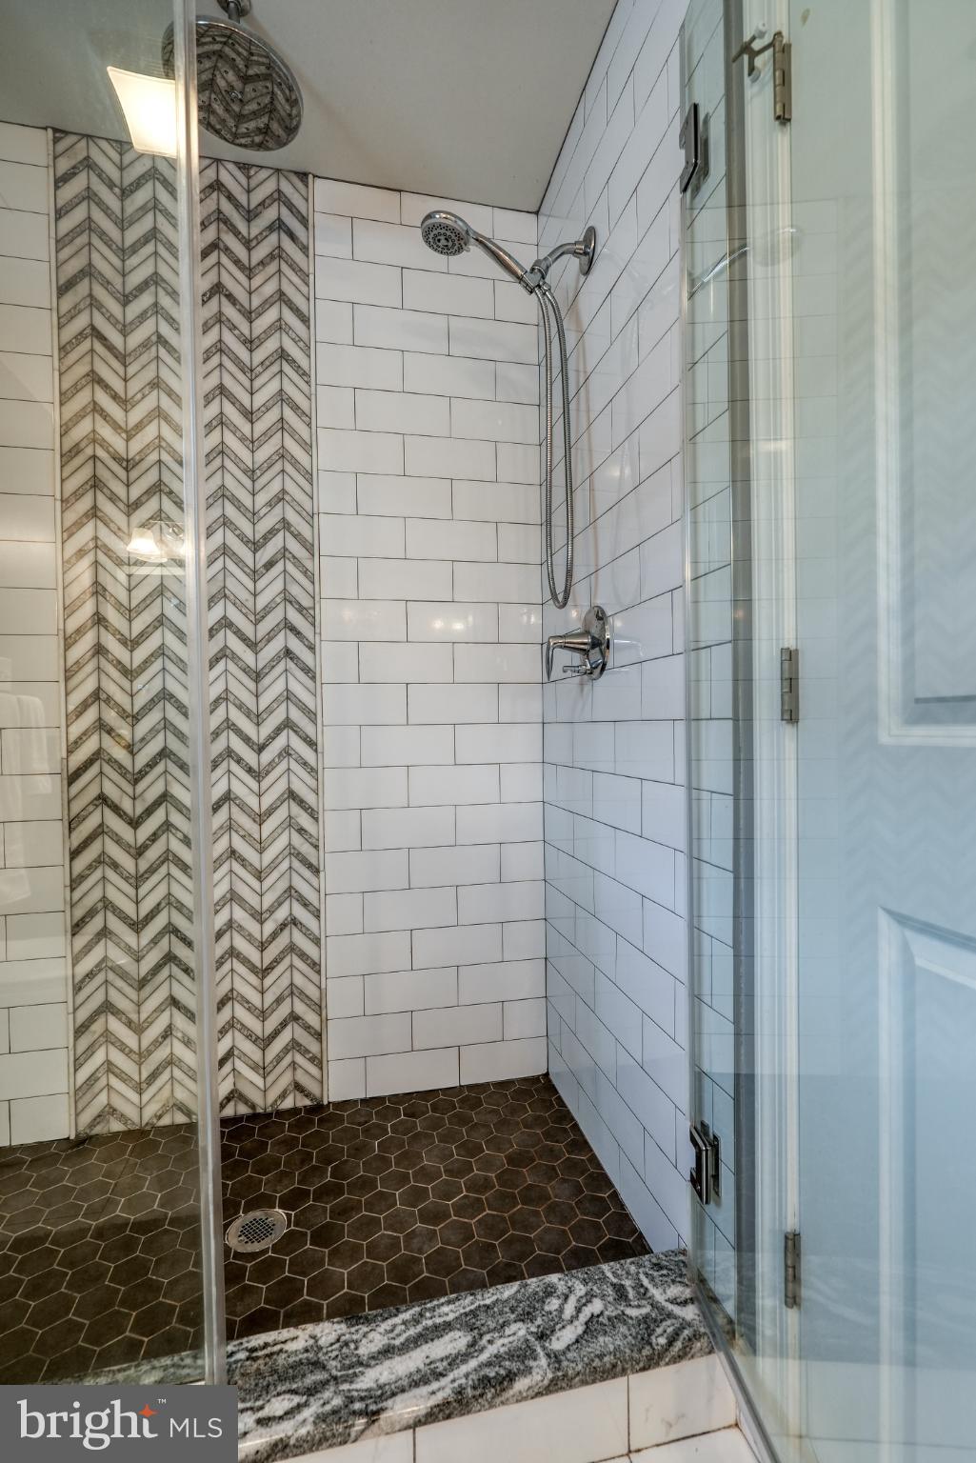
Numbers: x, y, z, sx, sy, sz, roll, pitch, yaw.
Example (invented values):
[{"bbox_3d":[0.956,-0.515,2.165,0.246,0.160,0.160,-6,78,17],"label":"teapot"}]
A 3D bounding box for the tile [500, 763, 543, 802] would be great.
[{"bbox_3d":[0.096,0.144,1.825,0.123,0.109,0.010,-1,1,-12],"label":"tile"}]

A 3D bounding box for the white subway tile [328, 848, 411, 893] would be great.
[{"bbox_3d":[-0.310,0.361,1.690,0.213,0.106,0.009,-1,1,-12],"label":"white subway tile"}]

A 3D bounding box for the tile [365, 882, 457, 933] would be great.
[{"bbox_3d":[-0.209,0.481,1.763,0.252,0.109,0.010,-1,1,-12],"label":"tile"}]

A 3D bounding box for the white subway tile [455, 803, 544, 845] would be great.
[{"bbox_3d":[0.035,0.256,1.813,0.250,0.109,0.010,-1,1,-12],"label":"white subway tile"}]

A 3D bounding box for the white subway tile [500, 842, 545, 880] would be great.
[{"bbox_3d":[0.096,0.357,1.786,0.119,0.106,0.010,-1,1,-12],"label":"white subway tile"}]

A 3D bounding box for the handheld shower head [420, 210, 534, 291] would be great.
[{"bbox_3d":[-0.011,-1.018,1.407,0.262,0.082,0.104,16,-3,-12],"label":"handheld shower head"}]

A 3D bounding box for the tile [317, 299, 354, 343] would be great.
[{"bbox_3d":[-0.385,-1.032,1.644,0.091,0.105,0.010,-1,1,-13],"label":"tile"}]

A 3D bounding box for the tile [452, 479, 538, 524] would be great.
[{"bbox_3d":[0.024,-0.610,1.740,0.243,0.105,0.010,-1,1,-13],"label":"tile"}]

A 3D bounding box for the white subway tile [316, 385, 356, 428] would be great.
[{"bbox_3d":[-0.387,-0.826,1.663,0.095,0.106,0.009,-1,1,-12],"label":"white subway tile"}]

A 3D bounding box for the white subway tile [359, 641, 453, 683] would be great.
[{"bbox_3d":[-0.213,-0.181,1.715,0.245,0.106,0.010,-1,1,-12],"label":"white subway tile"}]

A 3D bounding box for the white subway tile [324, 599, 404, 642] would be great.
[{"bbox_3d":[-0.311,-0.279,1.637,0.208,0.103,0.009,-1,1,-12],"label":"white subway tile"}]

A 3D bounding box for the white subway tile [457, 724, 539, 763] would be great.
[{"bbox_3d":[0.030,0.031,1.712,0.237,0.103,0.009,-1,1,-12],"label":"white subway tile"}]

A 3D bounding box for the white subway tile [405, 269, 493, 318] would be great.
[{"bbox_3d":[-0.104,-1.159,1.729,0.245,0.106,0.010,-1,1,-12],"label":"white subway tile"}]

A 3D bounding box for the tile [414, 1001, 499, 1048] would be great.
[{"bbox_3d":[-0.081,0.813,1.794,0.252,0.109,0.010,-1,1,-12],"label":"tile"}]

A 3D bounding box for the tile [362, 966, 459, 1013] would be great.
[{"bbox_3d":[-0.198,0.677,1.701,0.242,0.105,0.010,-1,1,-13],"label":"tile"}]

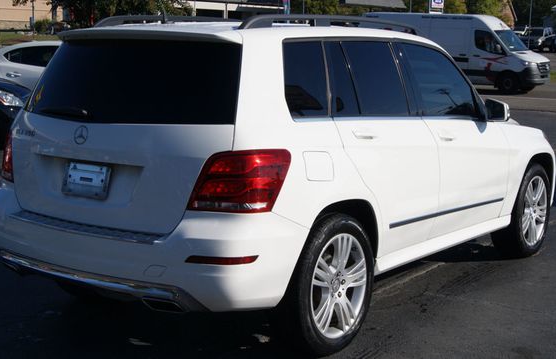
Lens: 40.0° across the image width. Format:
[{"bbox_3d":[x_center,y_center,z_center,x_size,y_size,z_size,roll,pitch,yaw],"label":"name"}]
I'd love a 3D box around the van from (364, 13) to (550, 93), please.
[{"bbox_3d":[6.080,-4.280,25.650,6.150,2.720,2.050,7,11,36],"label":"van"}]

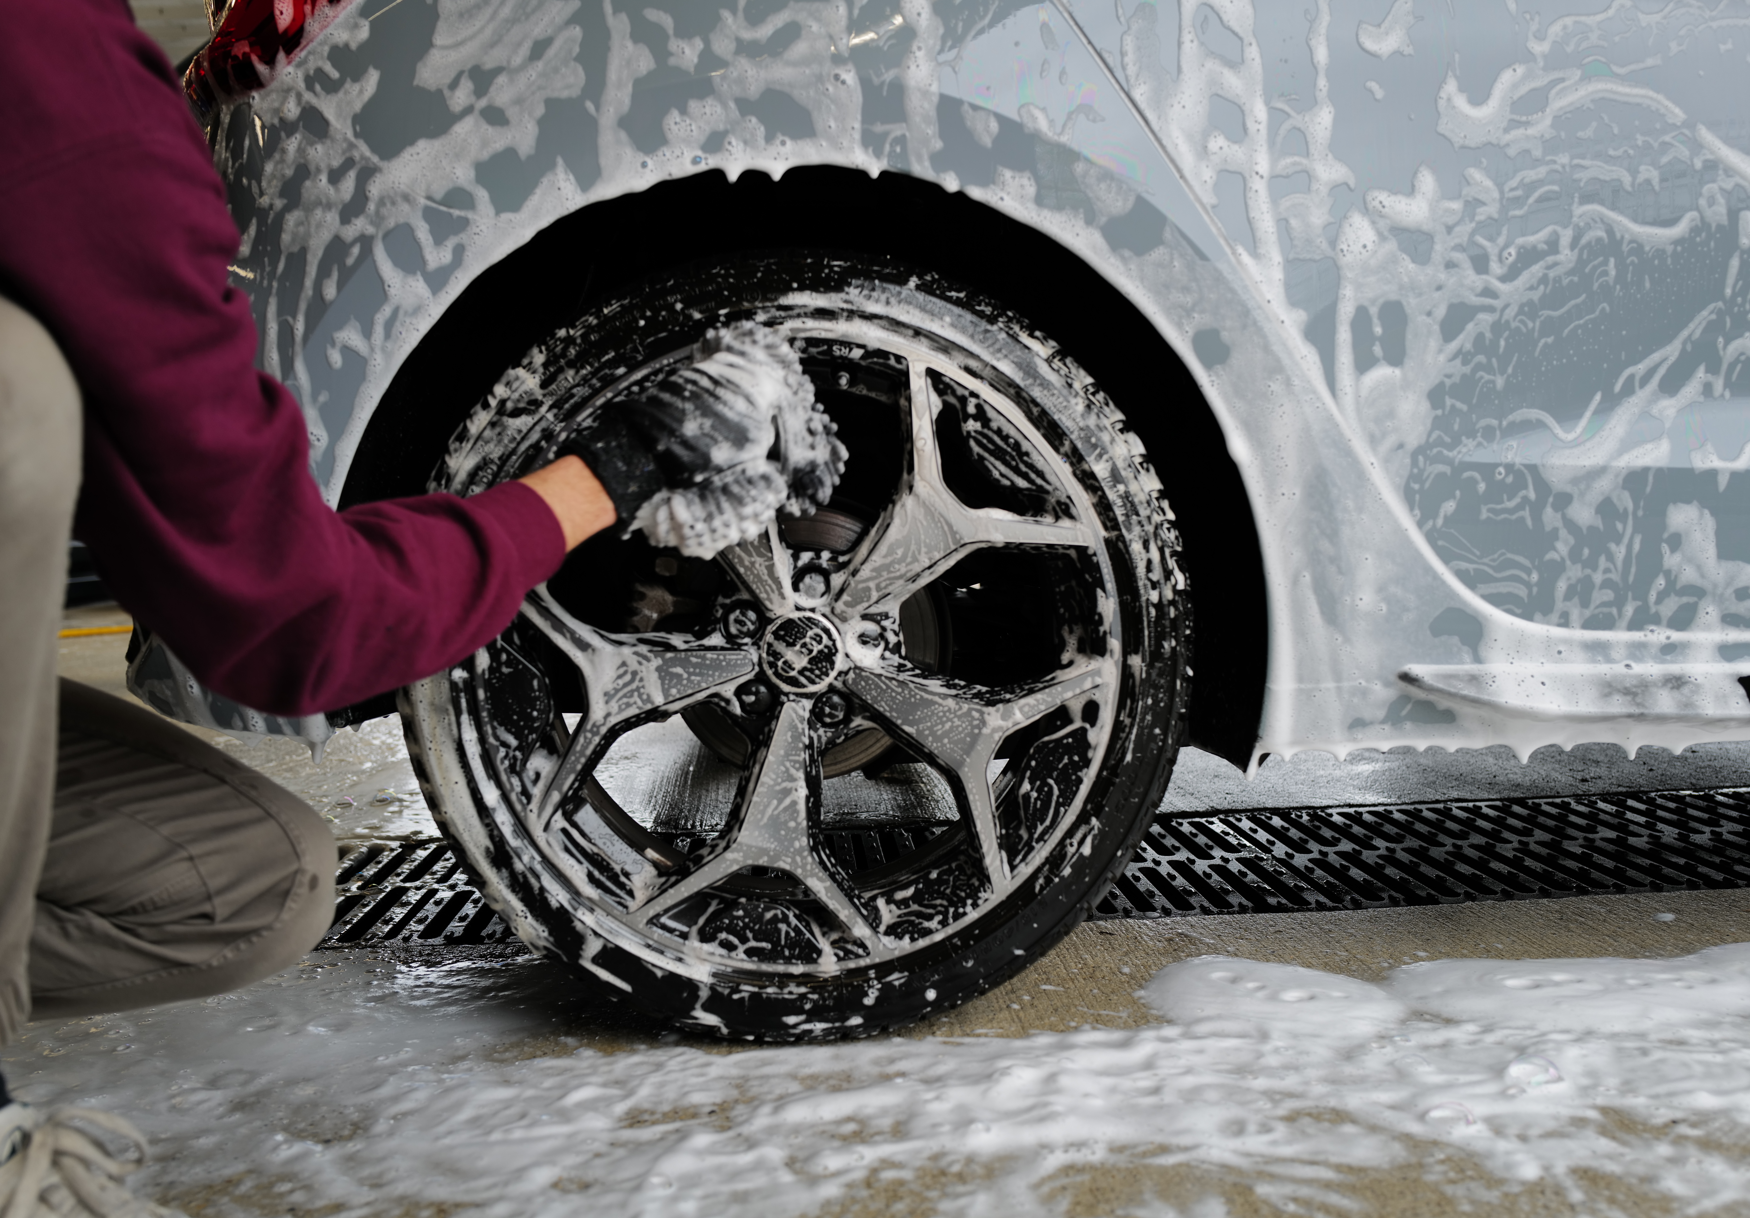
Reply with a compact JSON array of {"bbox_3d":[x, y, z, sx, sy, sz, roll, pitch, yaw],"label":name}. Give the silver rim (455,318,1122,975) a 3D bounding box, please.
[{"bbox_3d":[-0.069,0.025,1.258,0.537,0.537,0.200,-2,5,-3],"label":"silver rim"}]

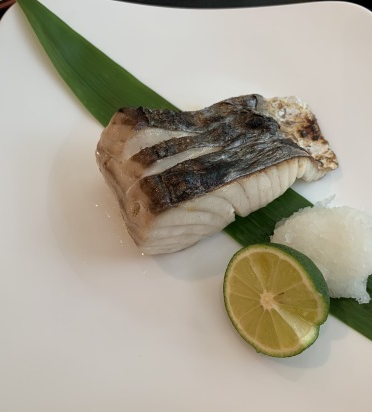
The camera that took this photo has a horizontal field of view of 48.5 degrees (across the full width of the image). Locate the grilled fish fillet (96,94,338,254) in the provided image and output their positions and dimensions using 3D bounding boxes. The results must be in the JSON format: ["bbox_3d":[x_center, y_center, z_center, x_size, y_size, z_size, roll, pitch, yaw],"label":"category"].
[{"bbox_3d":[0.016,-0.022,0.187,0.104,0.028,0.060,-18,68,-7],"label":"grilled fish fillet"}]

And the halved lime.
[{"bbox_3d":[0.038,0.035,0.163,0.021,0.043,0.043,-7,61,-45],"label":"halved lime"}]

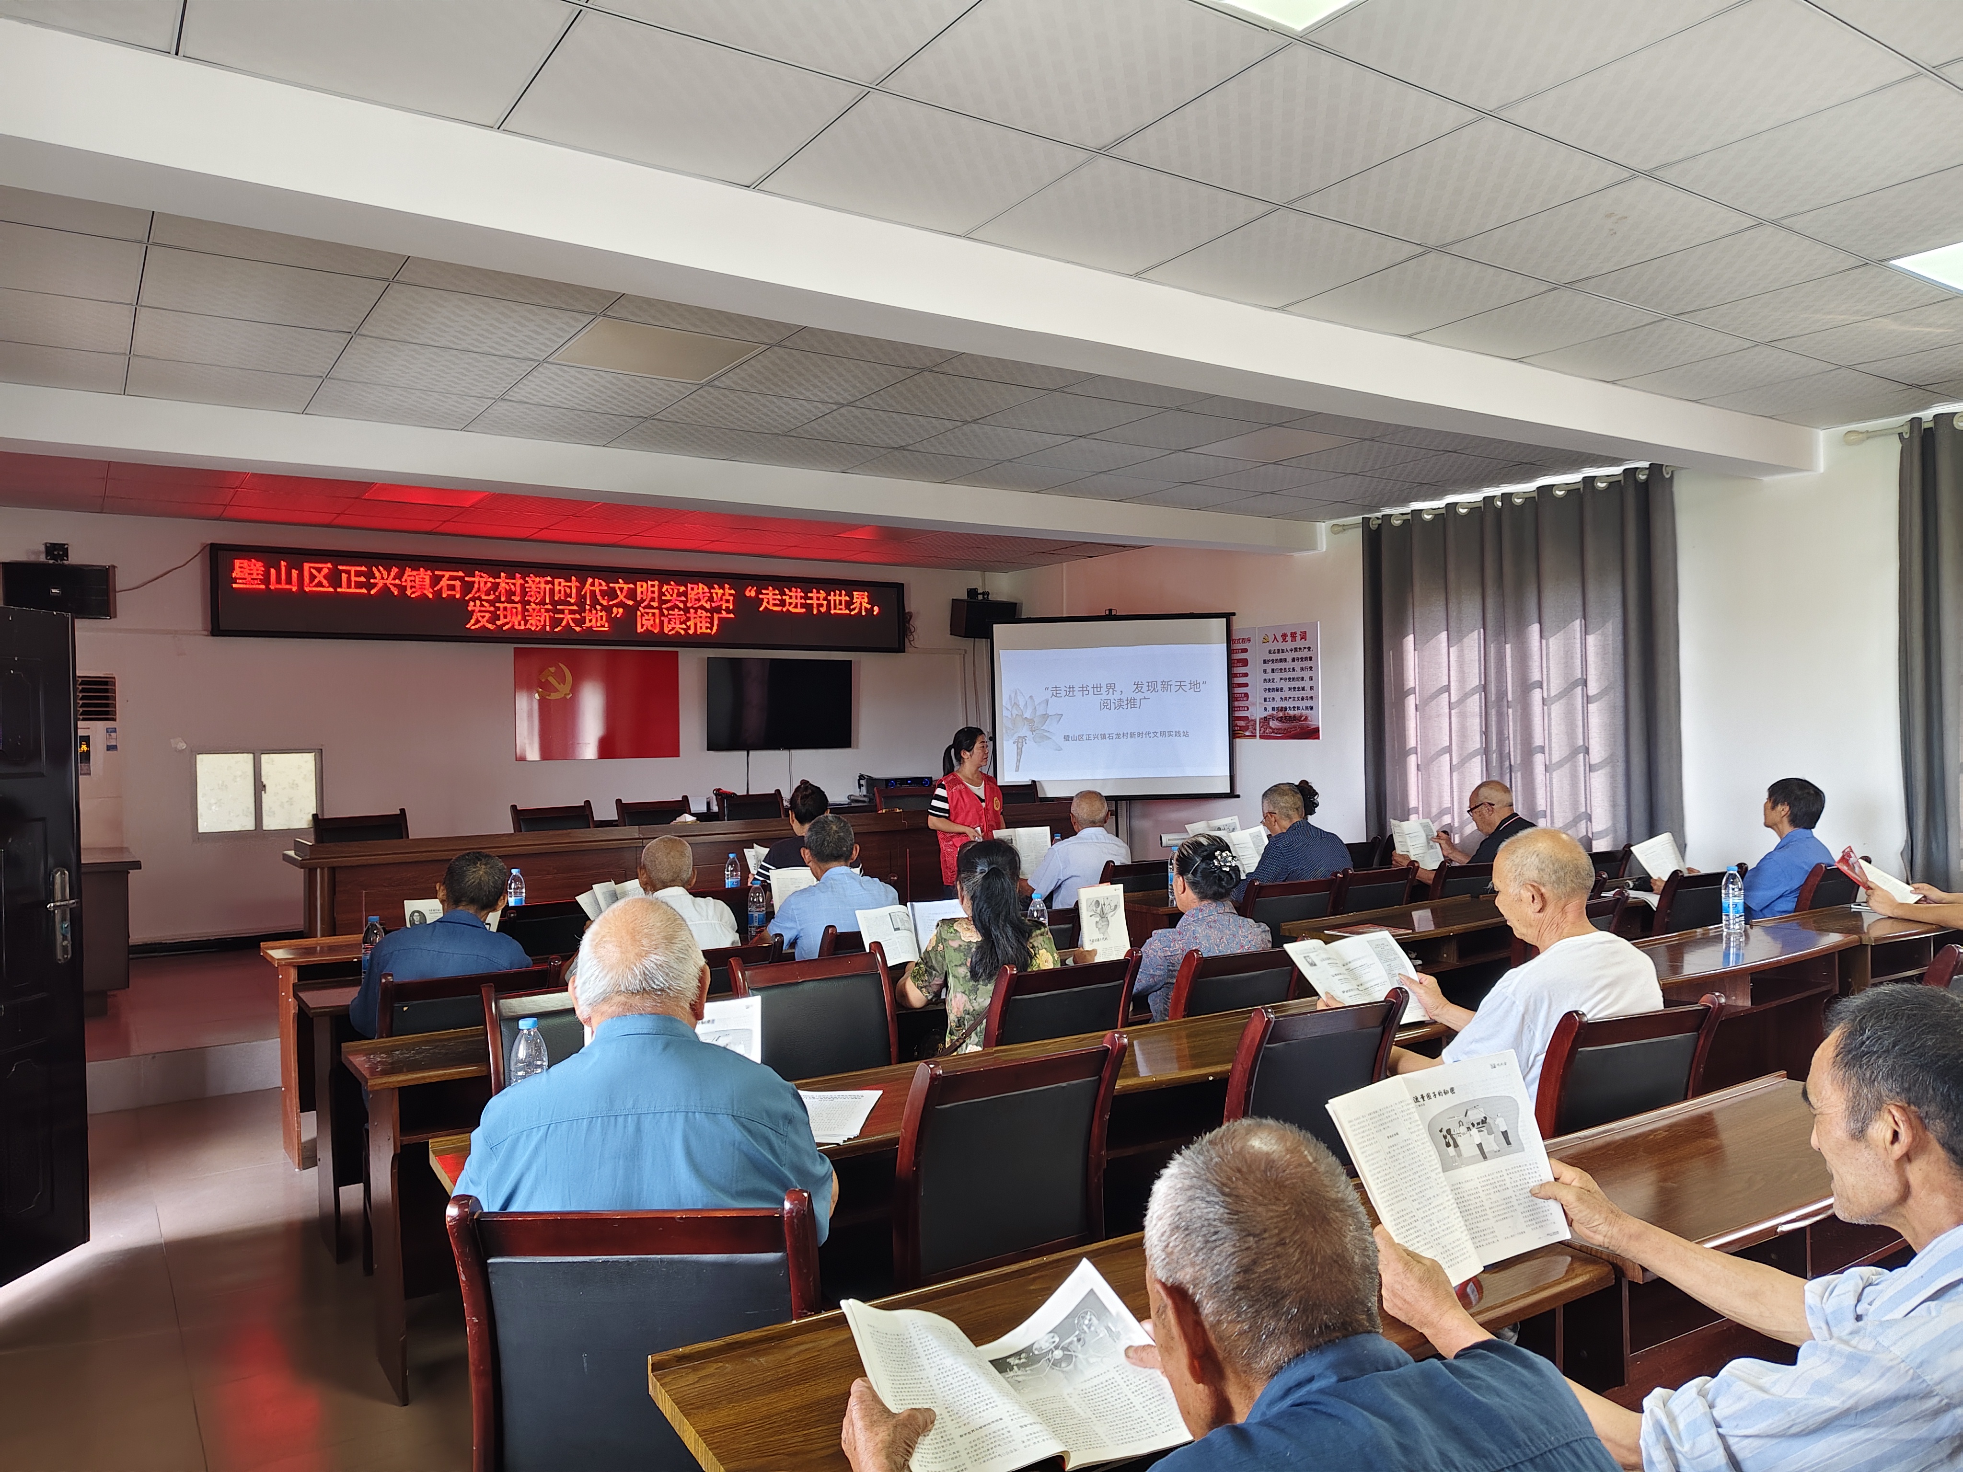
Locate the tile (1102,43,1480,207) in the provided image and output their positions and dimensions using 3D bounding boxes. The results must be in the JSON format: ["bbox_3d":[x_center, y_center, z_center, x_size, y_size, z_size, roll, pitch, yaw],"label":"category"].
[{"bbox_3d":[0.705,-1.376,3.096,0.609,0.015,0.609,-1,0,-34],"label":"tile"}]

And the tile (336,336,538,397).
[{"bbox_3d":[-1.971,-1.316,4.894,0.605,0.020,0.605,-1,0,-34],"label":"tile"}]

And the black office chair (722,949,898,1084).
[{"bbox_3d":[-0.554,1.030,3.756,0.470,0.900,0.550,-1,0,-30],"label":"black office chair"}]

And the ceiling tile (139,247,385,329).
[{"bbox_3d":[-2.134,-1.315,4.052,0.605,0.020,0.605,-1,0,-34],"label":"ceiling tile"}]

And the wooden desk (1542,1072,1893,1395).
[{"bbox_3d":[1.311,1.084,2.357,1.200,0.770,0.400,-1,0,-34],"label":"wooden desk"}]

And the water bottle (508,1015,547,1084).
[{"bbox_3d":[-0.794,0.606,2.392,0.065,0.225,0.065,-1,0,-34],"label":"water bottle"}]

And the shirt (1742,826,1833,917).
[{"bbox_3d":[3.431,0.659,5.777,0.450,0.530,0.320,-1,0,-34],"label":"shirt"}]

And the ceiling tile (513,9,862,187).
[{"bbox_3d":[-0.633,-1.327,2.864,0.595,0.015,0.579,-1,0,-34],"label":"ceiling tile"}]

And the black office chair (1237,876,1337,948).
[{"bbox_3d":[1.020,0.979,5.132,0.470,0.930,0.560,-1,0,-34],"label":"black office chair"}]

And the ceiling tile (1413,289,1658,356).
[{"bbox_3d":[1.887,-1.391,4.613,0.609,0.015,0.596,-1,0,-34],"label":"ceiling tile"}]

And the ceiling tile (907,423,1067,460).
[{"bbox_3d":[0.047,-1.356,6.229,0.601,0.020,0.601,-1,0,-34],"label":"ceiling tile"}]

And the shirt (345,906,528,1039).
[{"bbox_3d":[-1.504,0.763,3.822,0.470,0.560,0.380,-1,0,-34],"label":"shirt"}]

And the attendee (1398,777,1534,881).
[{"bbox_3d":[2.248,0.812,6.284,0.780,1.210,0.520,-1,0,44],"label":"attendee"}]

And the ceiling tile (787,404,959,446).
[{"bbox_3d":[-0.445,-1.323,5.817,0.595,0.015,0.595,-1,0,-34],"label":"ceiling tile"}]

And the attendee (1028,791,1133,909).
[{"bbox_3d":[0.425,0.835,6.205,0.480,1.180,0.700,-1,0,-32],"label":"attendee"}]

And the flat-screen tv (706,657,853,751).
[{"bbox_3d":[-1.559,-0.241,10.523,1.225,0.700,0.070,-1,0,-34],"label":"flat-screen tv"}]

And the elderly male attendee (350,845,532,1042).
[{"bbox_3d":[-1.511,0.919,3.886,0.510,1.160,0.750,-1,0,-26],"label":"elderly male attendee"}]

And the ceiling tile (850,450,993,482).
[{"bbox_3d":[-0.291,-1.347,6.765,0.609,0.015,0.577,-1,0,-34],"label":"ceiling tile"}]

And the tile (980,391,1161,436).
[{"bbox_3d":[0.377,-1.366,5.769,0.609,0.015,0.609,-1,0,-34],"label":"tile"}]

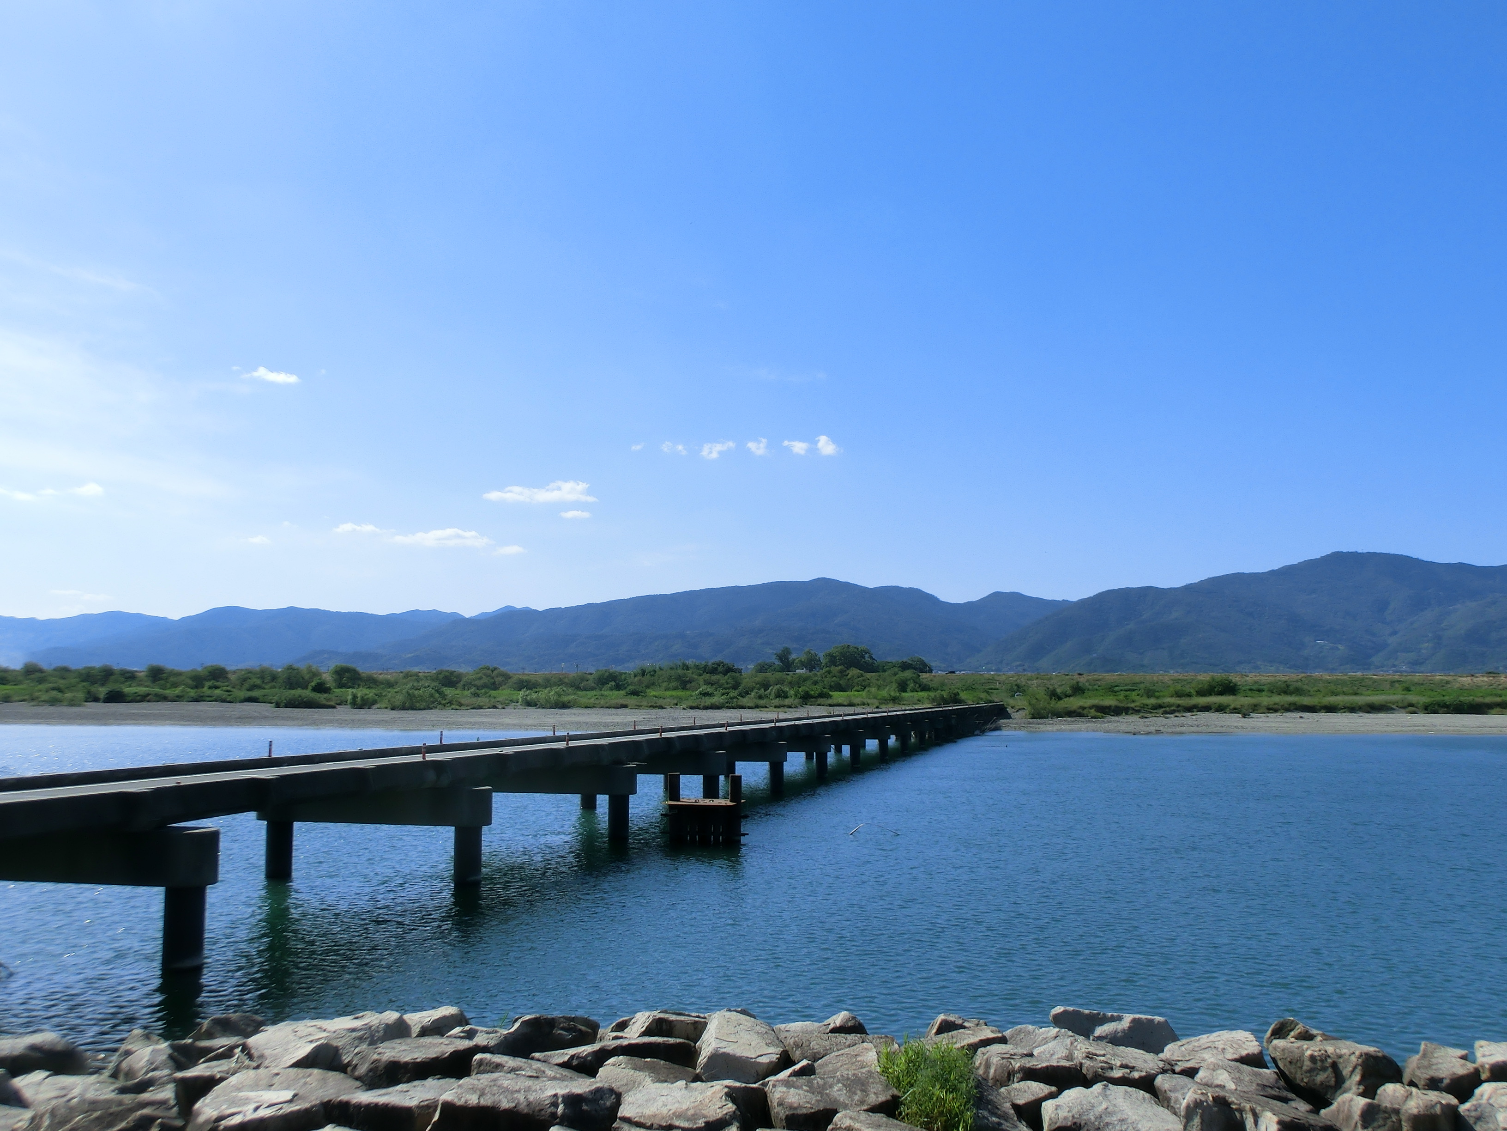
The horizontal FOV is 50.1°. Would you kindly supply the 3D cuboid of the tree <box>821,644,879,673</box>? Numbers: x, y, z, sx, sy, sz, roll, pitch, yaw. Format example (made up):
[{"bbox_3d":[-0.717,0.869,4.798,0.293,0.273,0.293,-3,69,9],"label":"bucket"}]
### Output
[{"bbox_3d":[28.770,27.890,480.000,17.190,8.950,15.000,0,-4,3],"label":"tree"}]

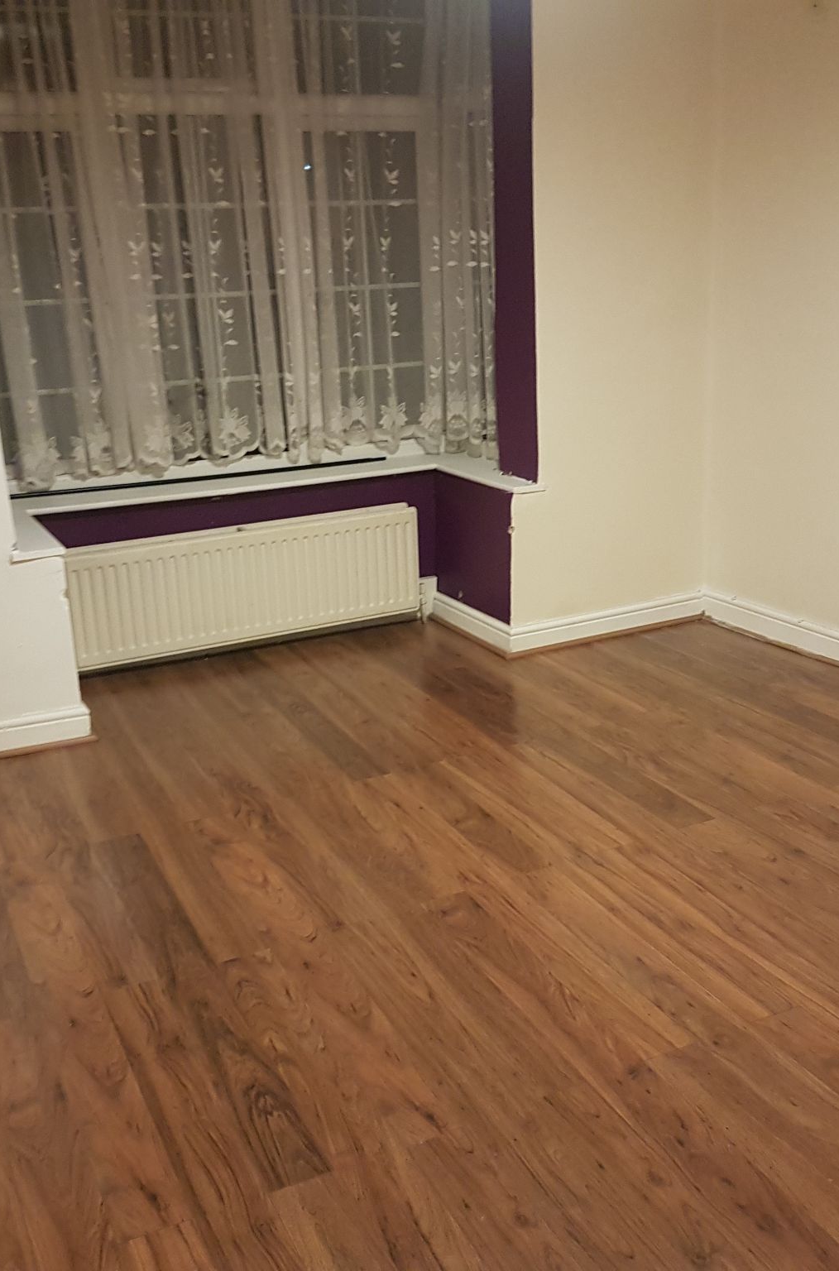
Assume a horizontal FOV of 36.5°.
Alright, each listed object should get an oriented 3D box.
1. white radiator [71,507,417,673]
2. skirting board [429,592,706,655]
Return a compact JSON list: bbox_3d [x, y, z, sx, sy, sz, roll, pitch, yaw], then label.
[{"bbox_3d":[-0.597,-0.183,4.423,1.269,0.386,0.098,-10,18,-24],"label":"white radiator"},{"bbox_3d":[0.556,-0.114,4.761,0.851,0.104,0.616,-10,18,-24],"label":"skirting board"}]

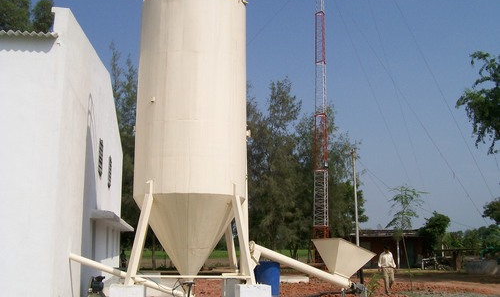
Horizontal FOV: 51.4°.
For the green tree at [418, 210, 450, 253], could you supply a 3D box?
[{"bbox_3d":[14.000,6.751,39.434,2.700,4.000,2.700,0,-11,0],"label":"green tree"}]

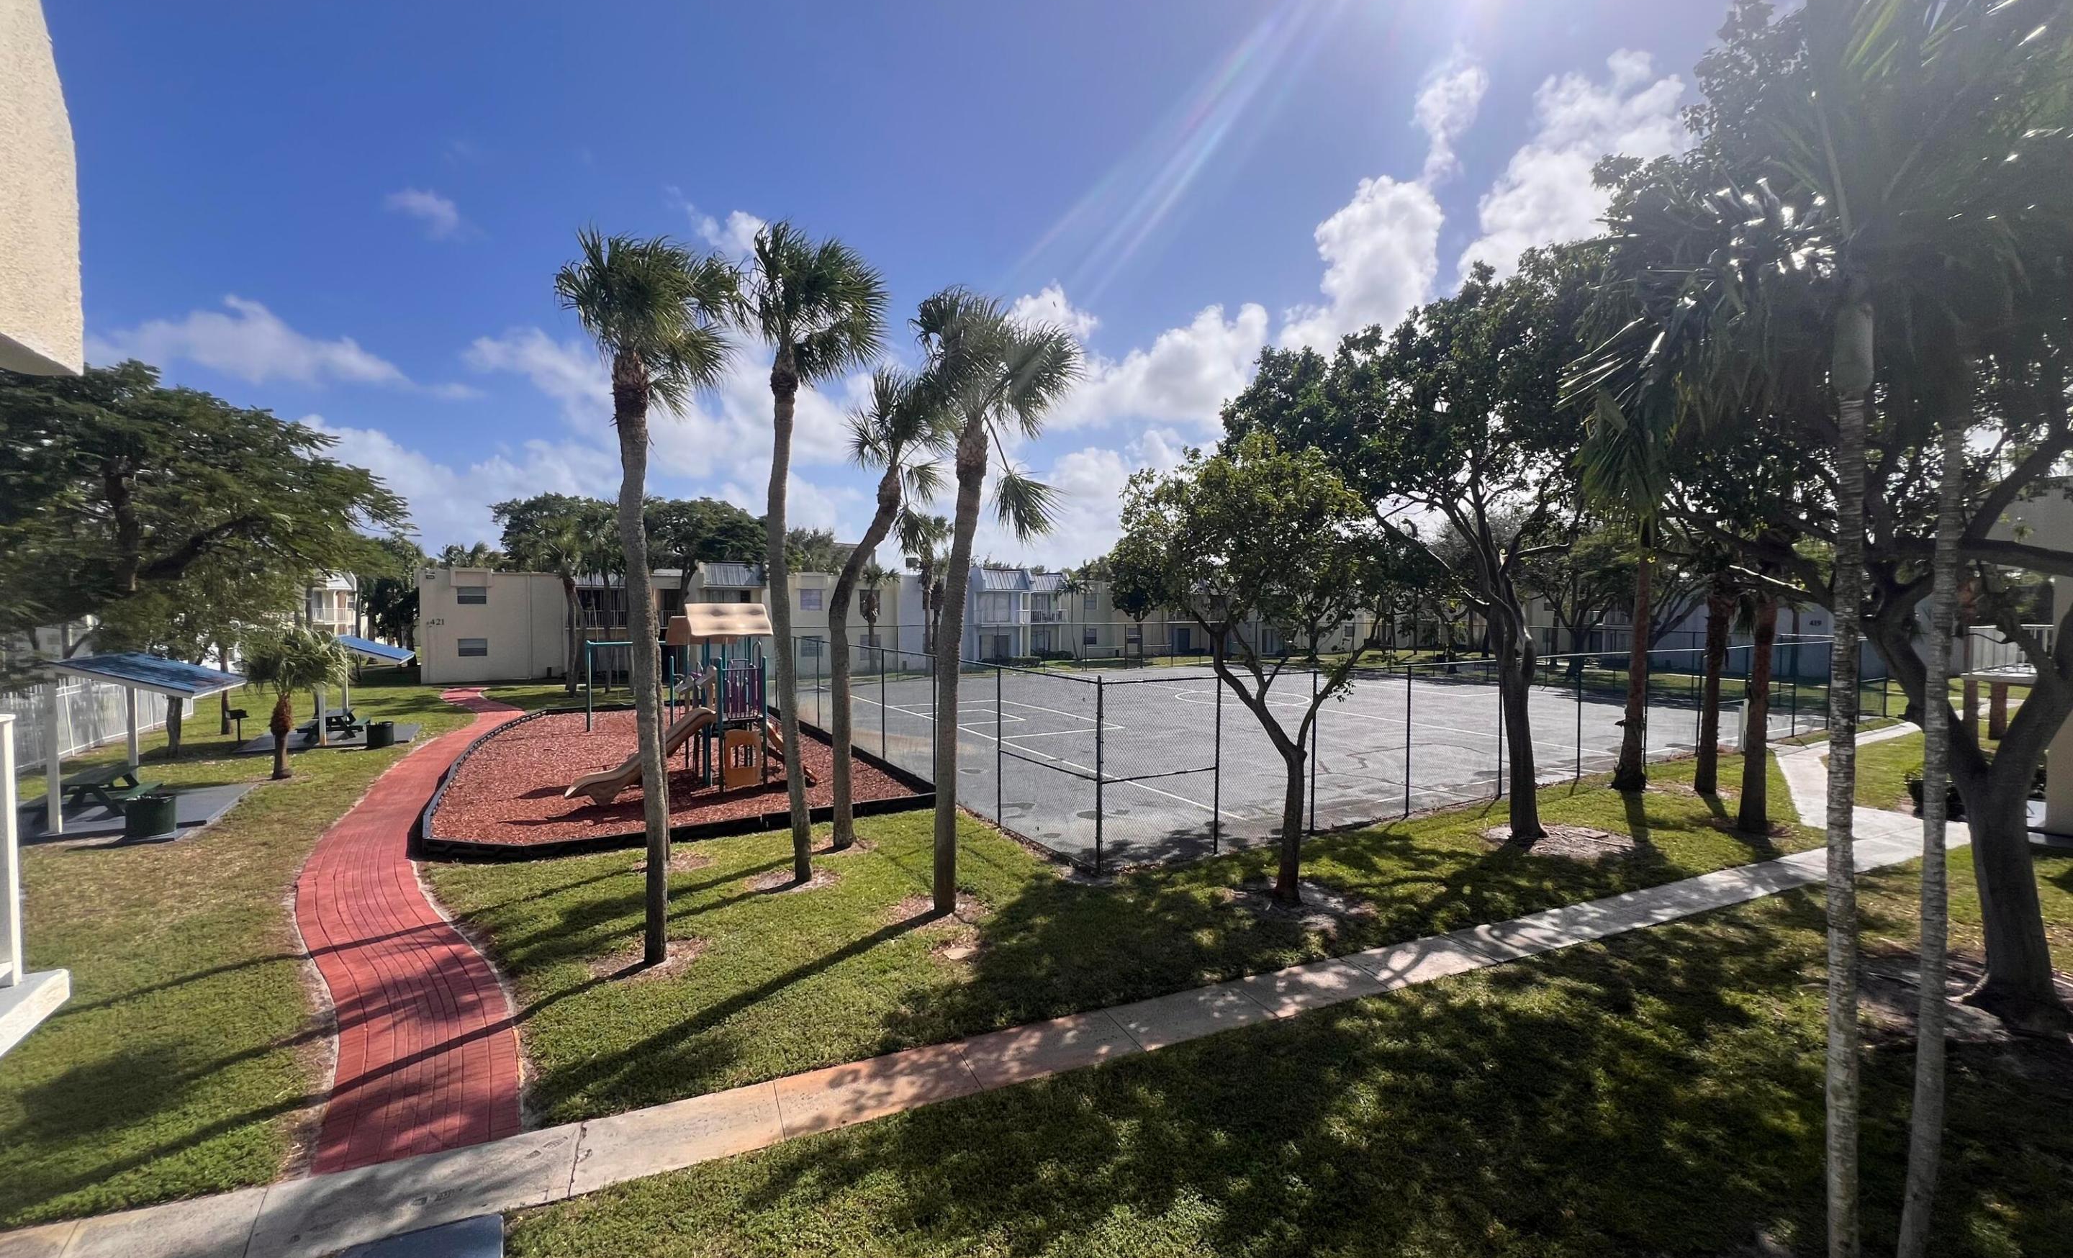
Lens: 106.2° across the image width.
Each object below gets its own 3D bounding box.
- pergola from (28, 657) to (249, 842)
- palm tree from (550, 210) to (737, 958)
[{"bbox_3d":[-19.527,2.193,16.258,4.000,3.260,3.900,-1,2,-29],"label":"pergola"},{"bbox_3d":[-4.628,-0.288,9.227,2.150,8.600,2.150,-1,2,-27],"label":"palm tree"}]

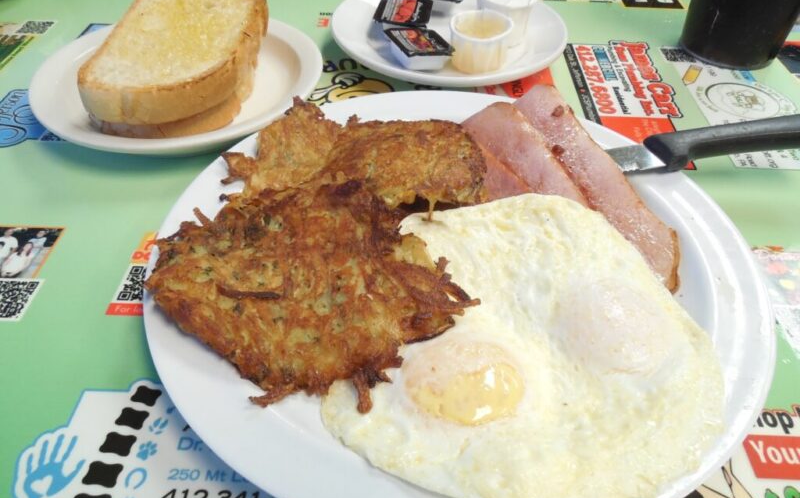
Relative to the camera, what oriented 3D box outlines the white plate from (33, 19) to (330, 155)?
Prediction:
[{"bbox_3d":[-0.135,-0.105,0.366,0.174,0.021,0.174,1,45,-1],"label":"white plate"}]

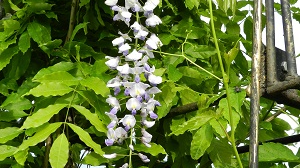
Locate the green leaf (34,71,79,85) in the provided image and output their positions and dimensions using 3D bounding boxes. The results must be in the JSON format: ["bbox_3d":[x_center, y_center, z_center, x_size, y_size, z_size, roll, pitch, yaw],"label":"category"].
[{"bbox_3d":[-0.147,-0.009,1.240,0.073,0.030,0.011,2,-43,-16],"label":"green leaf"}]

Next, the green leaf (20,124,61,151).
[{"bbox_3d":[-0.166,0.080,1.180,0.084,0.027,0.013,-33,-45,-14],"label":"green leaf"}]

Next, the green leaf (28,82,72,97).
[{"bbox_3d":[-0.155,0.010,1.210,0.078,0.030,0.011,-7,-42,-15],"label":"green leaf"}]

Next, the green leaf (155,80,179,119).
[{"bbox_3d":[0.030,0.026,1.330,0.036,0.071,0.011,21,-9,23],"label":"green leaf"}]

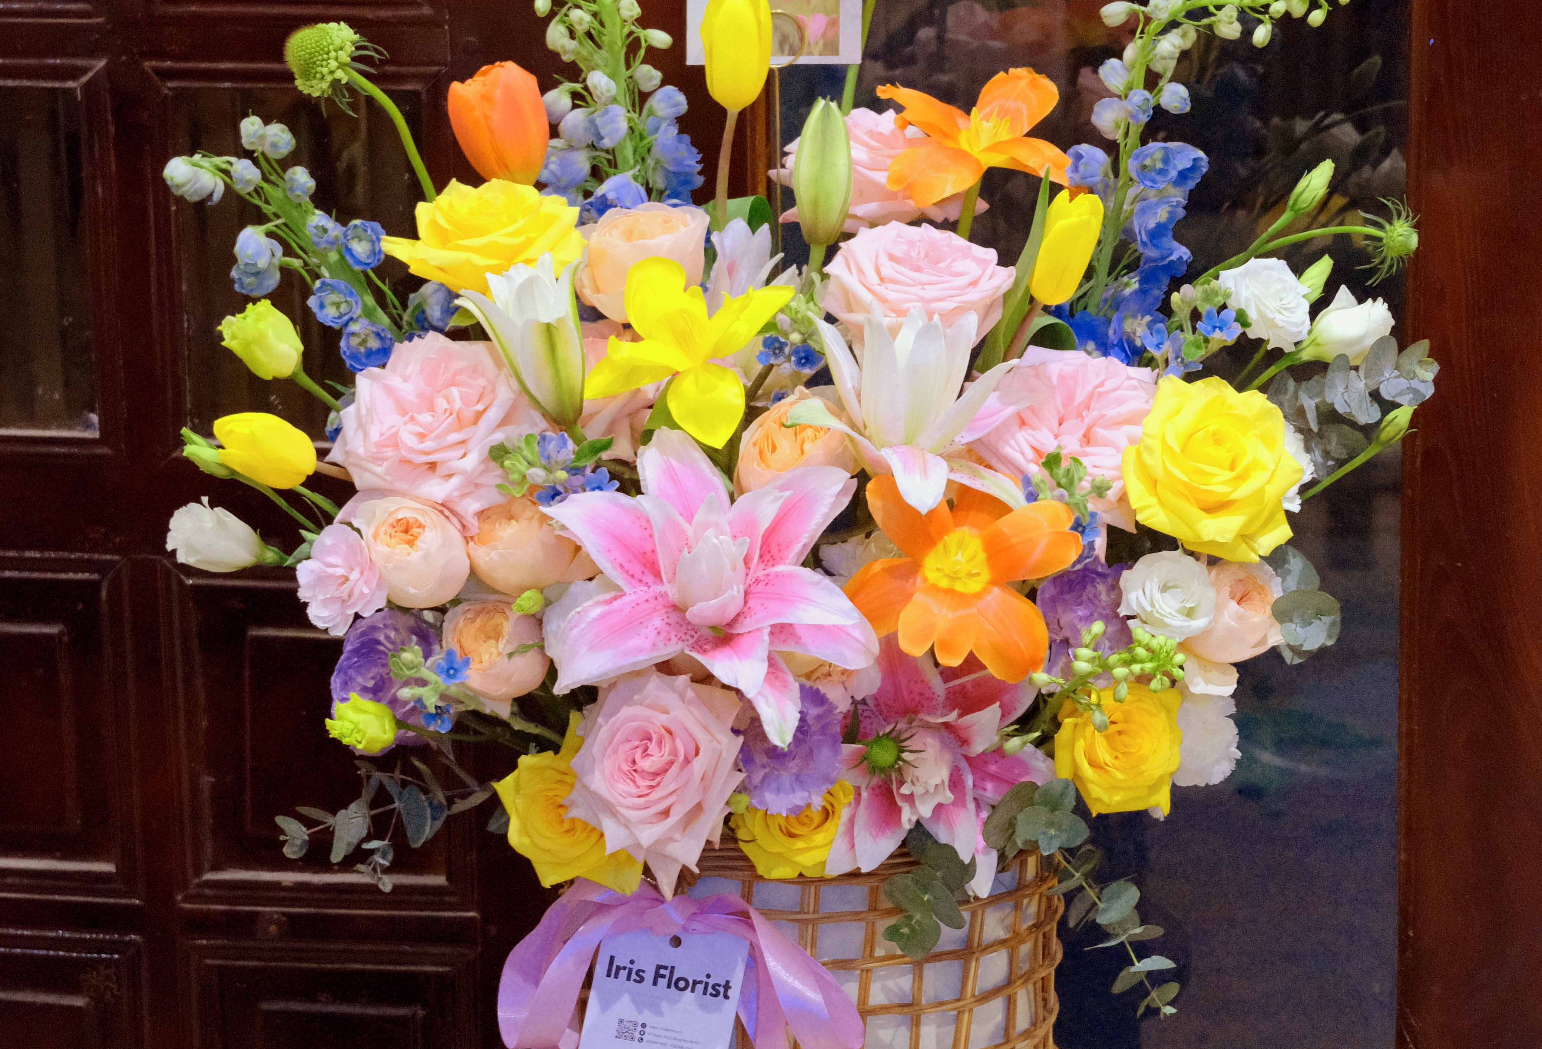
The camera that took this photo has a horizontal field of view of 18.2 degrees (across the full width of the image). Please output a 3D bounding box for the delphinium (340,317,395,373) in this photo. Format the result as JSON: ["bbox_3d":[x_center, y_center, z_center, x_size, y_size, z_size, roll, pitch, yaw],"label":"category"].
[{"bbox_3d":[-0.211,-0.094,2.520,0.028,0.028,0.023,-6,-12,5],"label":"delphinium"}]

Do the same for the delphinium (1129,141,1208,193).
[{"bbox_3d":[0.215,-0.194,2.610,0.042,0.030,0.030,-4,1,-15],"label":"delphinium"}]

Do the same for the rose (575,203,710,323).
[{"bbox_3d":[-0.067,-0.136,2.527,0.071,0.062,0.066,-1,13,0],"label":"rose"}]

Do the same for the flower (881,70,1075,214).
[{"bbox_3d":[0.107,-0.203,2.542,0.102,0.070,0.090,-1,13,0],"label":"flower"}]

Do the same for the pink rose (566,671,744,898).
[{"bbox_3d":[-0.060,0.134,2.489,0.093,0.118,0.075,1,6,8],"label":"pink rose"}]

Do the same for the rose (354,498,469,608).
[{"bbox_3d":[-0.185,0.014,2.475,0.059,0.059,0.053,-13,-33,9],"label":"rose"}]

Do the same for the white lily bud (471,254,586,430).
[{"bbox_3d":[-0.129,-0.097,2.560,0.056,0.094,0.054,-12,13,8],"label":"white lily bud"}]

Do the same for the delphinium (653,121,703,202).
[{"bbox_3d":[-0.050,-0.190,2.544,0.030,0.038,0.030,-1,53,-32],"label":"delphinium"}]

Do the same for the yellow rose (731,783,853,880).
[{"bbox_3d":[0.011,0.160,2.560,0.067,0.064,0.050,-1,3,-2],"label":"yellow rose"}]

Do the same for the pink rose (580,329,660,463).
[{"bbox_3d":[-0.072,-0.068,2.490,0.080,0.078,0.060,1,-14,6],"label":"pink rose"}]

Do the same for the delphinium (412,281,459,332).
[{"bbox_3d":[-0.181,-0.118,2.610,0.027,0.029,0.026,-4,12,-11],"label":"delphinium"}]

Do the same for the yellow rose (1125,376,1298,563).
[{"bbox_3d":[0.221,-0.028,2.420,0.092,0.094,0.068,-3,-19,-9],"label":"yellow rose"}]

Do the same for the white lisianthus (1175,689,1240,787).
[{"bbox_3d":[0.218,0.109,2.450,0.045,0.050,0.042,-6,3,-24],"label":"white lisianthus"}]

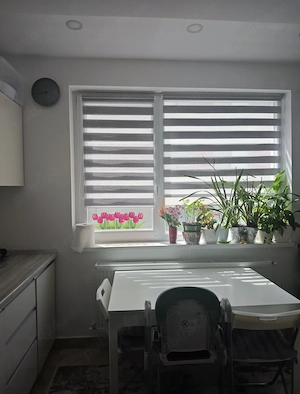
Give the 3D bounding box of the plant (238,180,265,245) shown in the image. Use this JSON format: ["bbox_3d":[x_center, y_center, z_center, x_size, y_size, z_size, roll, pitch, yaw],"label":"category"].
[{"bbox_3d":[1.011,0.146,2.660,0.250,0.596,0.225,-1,2,-4],"label":"plant"}]

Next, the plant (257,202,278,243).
[{"bbox_3d":[1.164,0.262,2.677,0.189,0.382,0.179,-1,2,-4],"label":"plant"}]

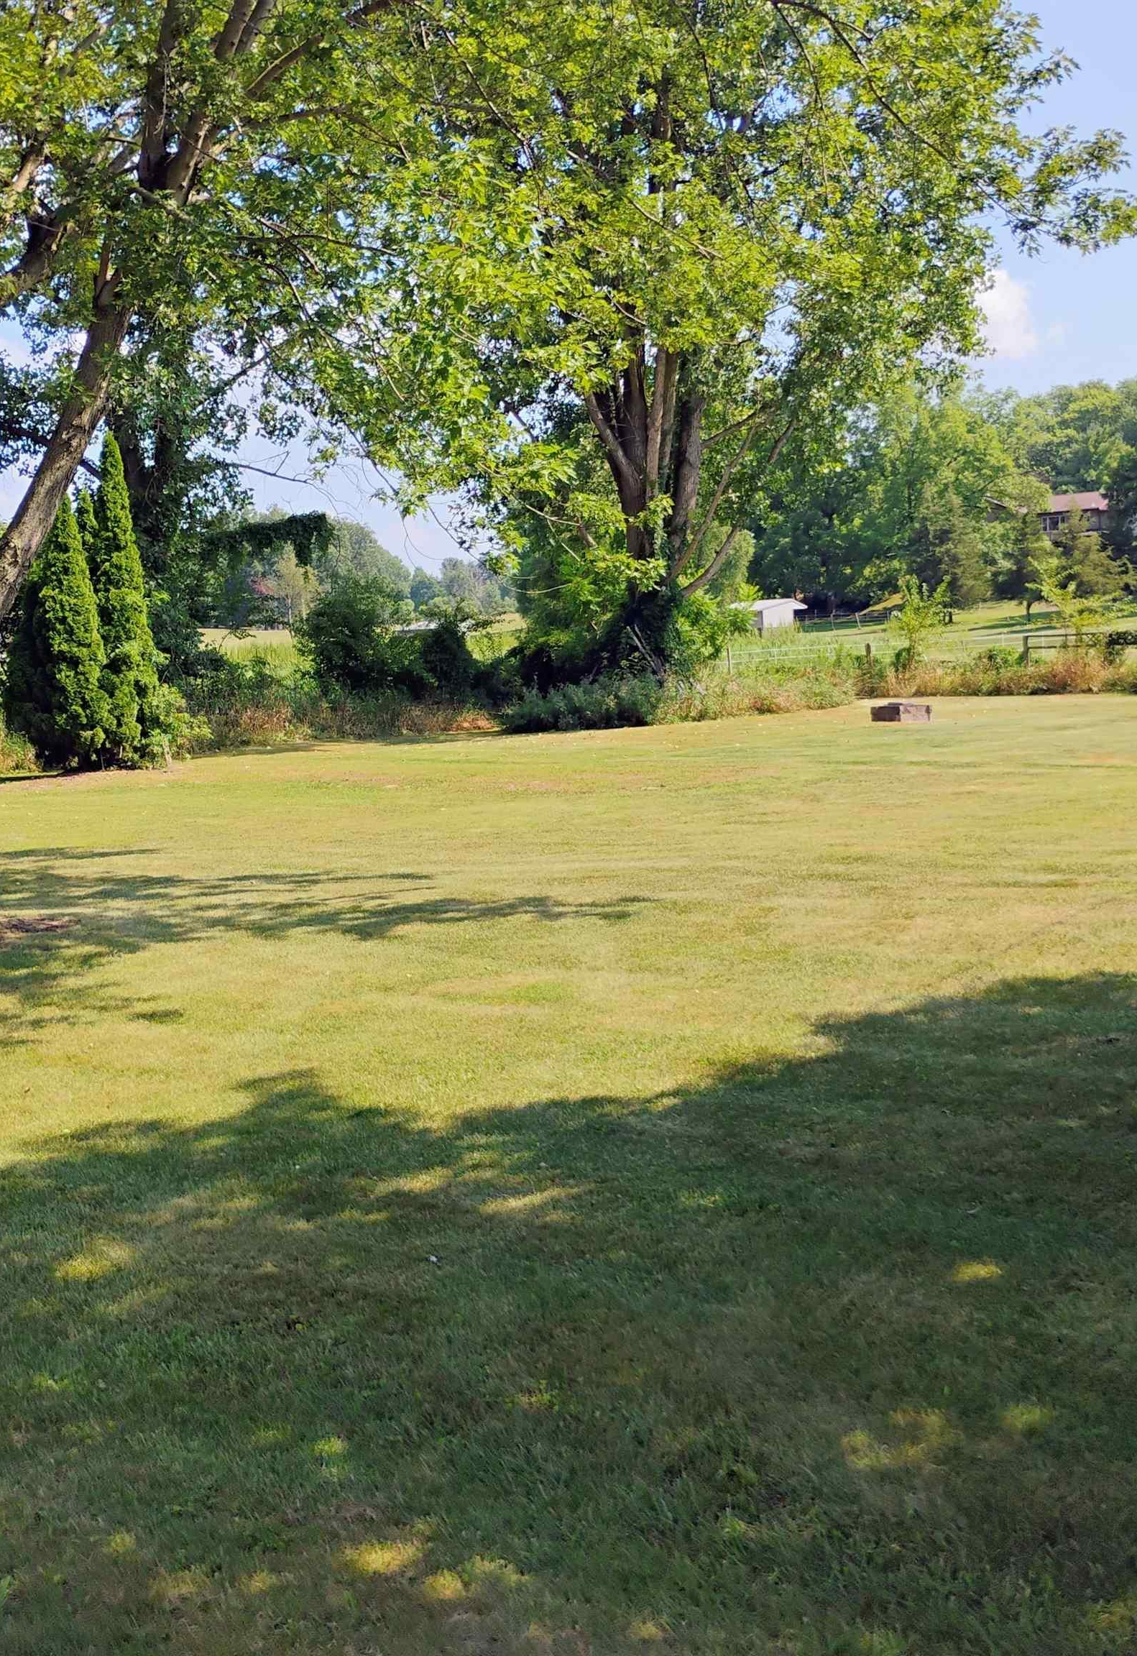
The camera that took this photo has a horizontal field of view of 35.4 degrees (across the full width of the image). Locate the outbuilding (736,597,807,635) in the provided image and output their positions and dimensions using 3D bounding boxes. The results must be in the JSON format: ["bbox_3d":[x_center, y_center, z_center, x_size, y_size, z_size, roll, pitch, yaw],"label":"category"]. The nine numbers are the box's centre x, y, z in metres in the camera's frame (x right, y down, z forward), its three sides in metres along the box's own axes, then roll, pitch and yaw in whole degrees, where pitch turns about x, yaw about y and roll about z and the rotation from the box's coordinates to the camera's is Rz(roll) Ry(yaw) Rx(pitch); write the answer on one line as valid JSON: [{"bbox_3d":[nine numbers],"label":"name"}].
[{"bbox_3d":[11.796,-12.353,105.000,3.200,2.450,3.800,-4,6,-25],"label":"outbuilding"}]

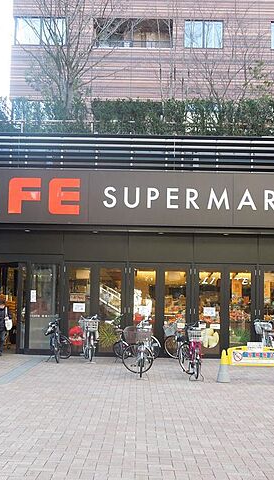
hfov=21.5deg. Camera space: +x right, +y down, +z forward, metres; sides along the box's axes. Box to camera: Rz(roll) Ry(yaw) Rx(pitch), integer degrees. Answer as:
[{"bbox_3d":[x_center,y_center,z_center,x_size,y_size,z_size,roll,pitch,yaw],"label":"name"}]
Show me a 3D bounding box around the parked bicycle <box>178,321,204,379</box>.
[{"bbox_3d":[1.046,2.199,14.471,0.520,1.100,1.720,1,-5,-3],"label":"parked bicycle"}]

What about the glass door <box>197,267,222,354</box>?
[{"bbox_3d":[1.921,1.896,19.262,0.670,2.330,0.100,1,-5,0],"label":"glass door"}]

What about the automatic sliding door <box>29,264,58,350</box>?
[{"bbox_3d":[-2.660,1.949,20.518,0.850,2.560,0.080,1,-5,0],"label":"automatic sliding door"}]

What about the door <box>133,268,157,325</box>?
[{"bbox_3d":[0.227,2.019,20.502,0.650,2.420,0.070,1,-5,0],"label":"door"}]

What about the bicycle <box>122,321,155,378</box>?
[{"bbox_3d":[0.042,2.305,15.059,0.660,1.080,1.650,1,-5,-5],"label":"bicycle"}]

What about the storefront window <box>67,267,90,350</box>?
[{"bbox_3d":[-1.650,1.977,20.512,0.650,2.450,0.070,1,-5,0],"label":"storefront window"}]

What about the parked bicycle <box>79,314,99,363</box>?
[{"bbox_3d":[-1.208,2.456,18.059,0.540,1.100,1.720,1,-5,-7],"label":"parked bicycle"}]

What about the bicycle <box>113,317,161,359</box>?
[{"bbox_3d":[0.011,2.530,18.606,1.680,1.080,0.550,5,-6,-40],"label":"bicycle"}]

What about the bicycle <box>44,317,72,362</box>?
[{"bbox_3d":[-1.958,2.421,17.709,0.560,1.090,1.720,0,-5,5],"label":"bicycle"}]

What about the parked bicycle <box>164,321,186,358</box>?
[{"bbox_3d":[1.043,2.661,19.039,0.620,1.080,1.650,1,-5,-5],"label":"parked bicycle"}]

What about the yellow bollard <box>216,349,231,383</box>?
[{"bbox_3d":[1.720,2.480,14.335,0.310,0.670,0.310,1,-5,0],"label":"yellow bollard"}]

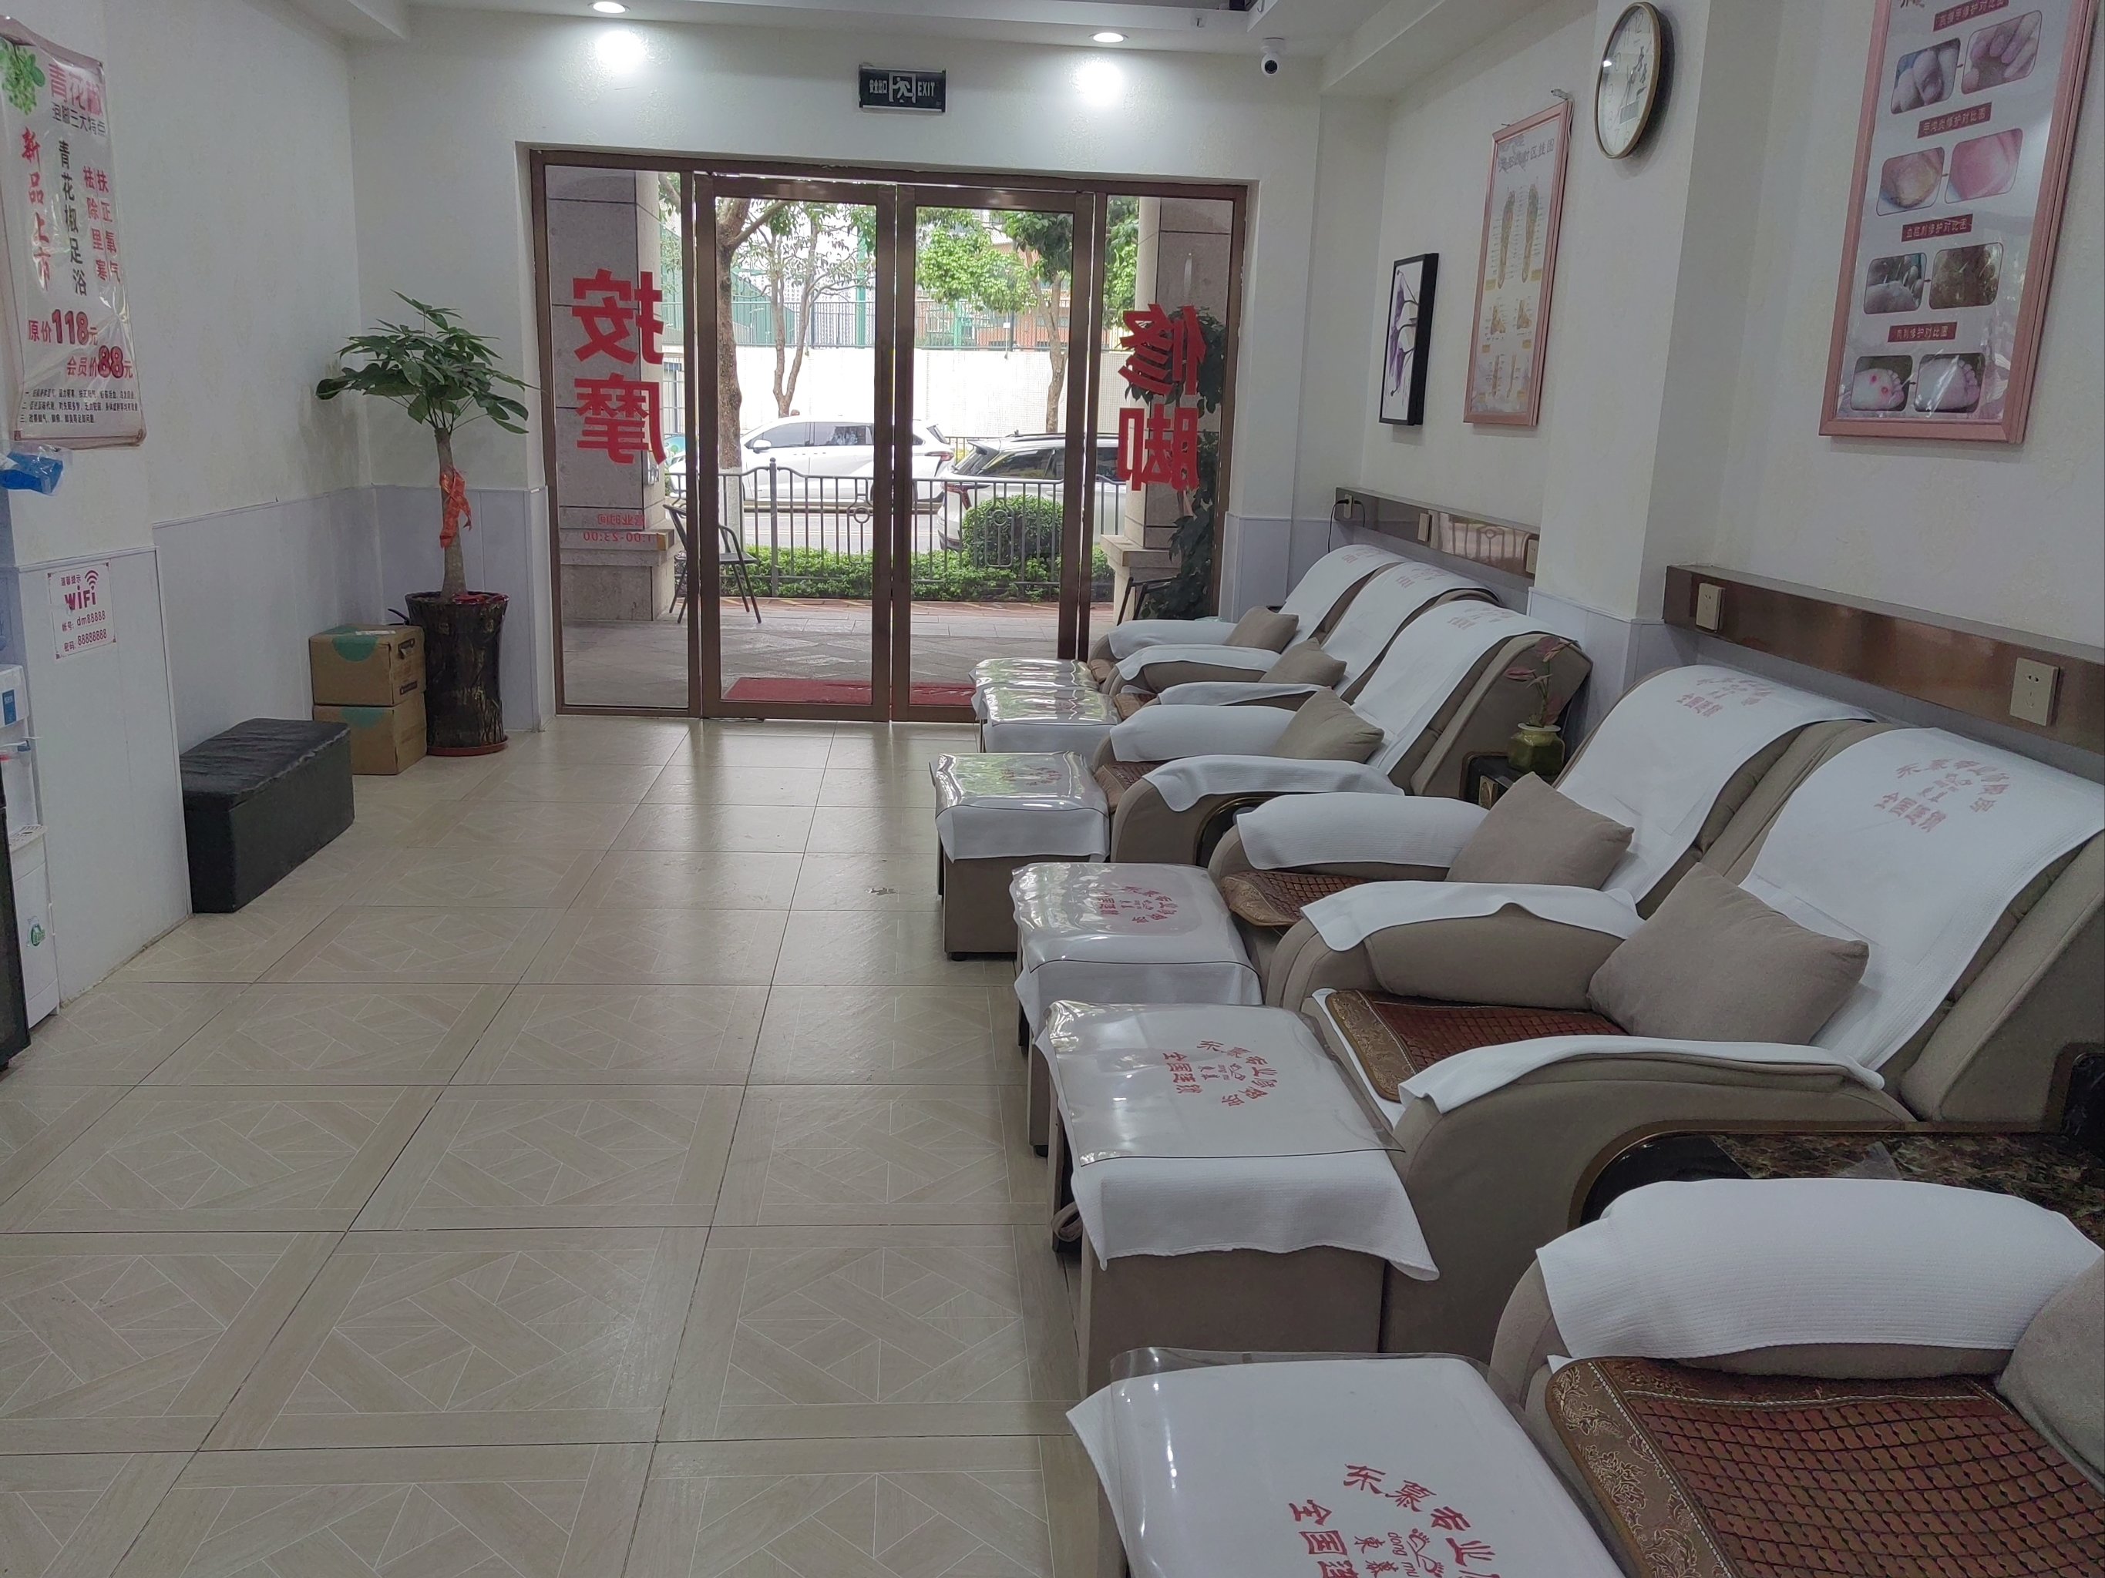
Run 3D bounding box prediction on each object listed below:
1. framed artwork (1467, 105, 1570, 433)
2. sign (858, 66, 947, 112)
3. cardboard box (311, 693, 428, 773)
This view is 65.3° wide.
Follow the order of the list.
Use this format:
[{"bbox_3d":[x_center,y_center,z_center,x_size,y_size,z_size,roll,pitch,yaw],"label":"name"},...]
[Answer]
[{"bbox_3d":[1.371,-1.515,4.856,0.040,0.854,0.585,1,13,-5],"label":"framed artwork"},{"bbox_3d":[-0.579,-2.714,6.366,0.331,0.151,0.035,1,13,-5],"label":"sign"},{"bbox_3d":[-2.541,-0.218,6.120,0.282,0.250,0.395,1,13,-5],"label":"cardboard box"}]

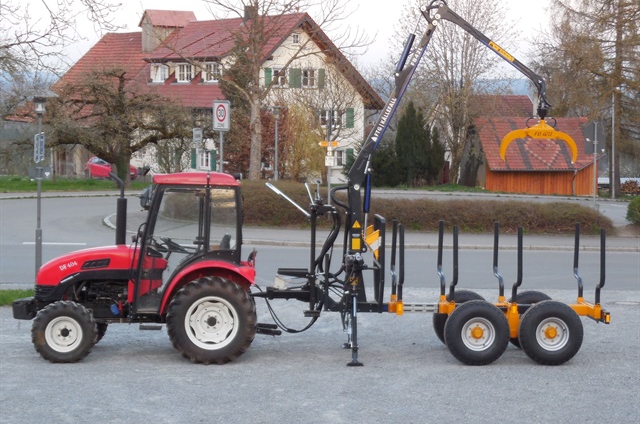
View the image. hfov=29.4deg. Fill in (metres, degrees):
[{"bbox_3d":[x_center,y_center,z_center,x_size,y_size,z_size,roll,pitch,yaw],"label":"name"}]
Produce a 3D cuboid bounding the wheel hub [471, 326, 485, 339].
[{"bbox_3d":[2.016,1.547,15.600,0.160,0.160,0.100,0,3,0],"label":"wheel hub"}]

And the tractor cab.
[{"bbox_3d":[-1.630,0.385,15.800,1.450,1.790,1.380,0,1,0],"label":"tractor cab"}]

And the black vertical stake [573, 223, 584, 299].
[{"bbox_3d":[3.591,0.674,16.950,0.130,1.050,0.090,0,3,0],"label":"black vertical stake"}]

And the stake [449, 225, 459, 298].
[{"bbox_3d":[1.747,0.666,15.930,0.110,1.000,0.090,0,3,0],"label":"stake"}]

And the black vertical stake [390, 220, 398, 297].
[{"bbox_3d":[1.035,0.646,16.950,0.100,1.050,0.090,0,3,0],"label":"black vertical stake"}]

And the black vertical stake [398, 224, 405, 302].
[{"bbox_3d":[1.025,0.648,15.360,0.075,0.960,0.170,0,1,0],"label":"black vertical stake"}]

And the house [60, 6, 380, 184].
[{"bbox_3d":[-8.092,-8.092,91.000,13.400,11.000,26.000,-2,4,-37],"label":"house"}]

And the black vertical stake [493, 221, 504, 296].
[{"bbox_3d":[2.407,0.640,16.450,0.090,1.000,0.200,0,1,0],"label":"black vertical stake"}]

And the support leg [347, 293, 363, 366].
[{"bbox_3d":[0.428,1.459,15.150,0.200,0.930,0.200,0,1,0],"label":"support leg"}]

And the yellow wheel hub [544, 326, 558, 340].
[{"bbox_3d":[2.885,1.510,15.200,0.165,0.165,0.110,0,1,0],"label":"yellow wheel hub"}]

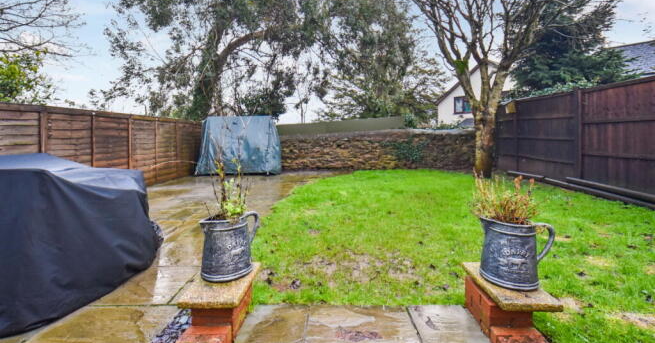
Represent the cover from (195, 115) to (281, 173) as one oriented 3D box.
[{"bbox_3d":[-2.673,-0.781,8.200,2.250,1.720,1.250,1,7,5],"label":"cover"}]

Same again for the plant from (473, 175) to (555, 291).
[{"bbox_3d":[1.073,0.343,1.600,0.390,0.580,0.300,3,7,20],"label":"plant"}]

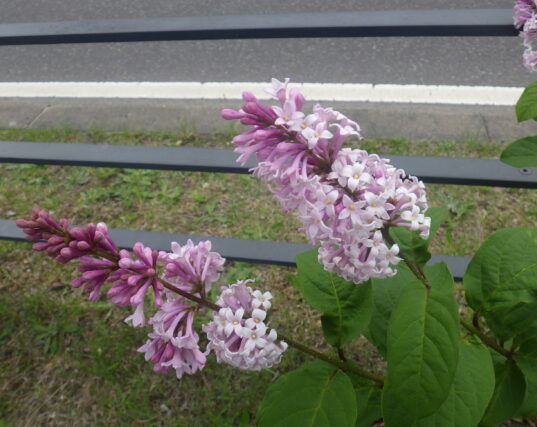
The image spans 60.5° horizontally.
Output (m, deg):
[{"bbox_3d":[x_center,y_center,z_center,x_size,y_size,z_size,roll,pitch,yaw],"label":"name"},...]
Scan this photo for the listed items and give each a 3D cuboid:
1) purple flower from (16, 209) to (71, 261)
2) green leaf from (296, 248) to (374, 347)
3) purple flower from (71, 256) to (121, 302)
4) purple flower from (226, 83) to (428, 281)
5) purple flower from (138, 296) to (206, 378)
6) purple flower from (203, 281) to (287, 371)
[{"bbox_3d":[-0.156,0.015,0.320,0.040,0.032,0.033,35,85,-6],"label":"purple flower"},{"bbox_3d":[0.050,0.062,0.350,0.058,0.028,0.082,-5,69,-2],"label":"green leaf"},{"bbox_3d":[-0.120,0.046,0.320,0.034,0.030,0.032,18,90,2],"label":"purple flower"},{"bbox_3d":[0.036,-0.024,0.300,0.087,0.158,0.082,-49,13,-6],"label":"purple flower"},{"bbox_3d":[-0.067,0.086,0.320,0.046,0.055,0.044,-12,0,-1],"label":"purple flower"},{"bbox_3d":[-0.017,0.079,0.325,0.057,0.061,0.052,-6,12,-1],"label":"purple flower"}]

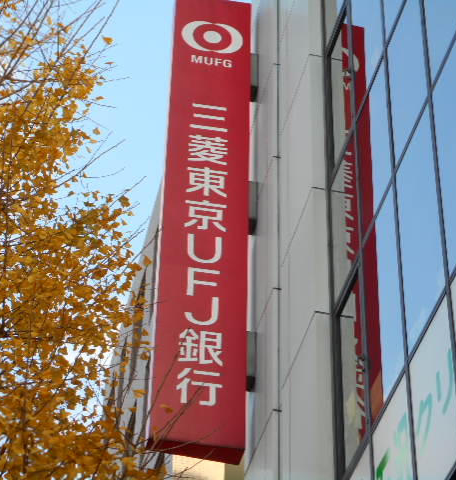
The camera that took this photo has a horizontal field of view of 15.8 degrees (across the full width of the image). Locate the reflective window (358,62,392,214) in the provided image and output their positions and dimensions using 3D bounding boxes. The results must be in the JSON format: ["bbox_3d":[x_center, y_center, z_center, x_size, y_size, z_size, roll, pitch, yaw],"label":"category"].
[{"bbox_3d":[1.381,-0.858,15.217,0.080,1.551,0.896,10,-44,-9],"label":"reflective window"}]

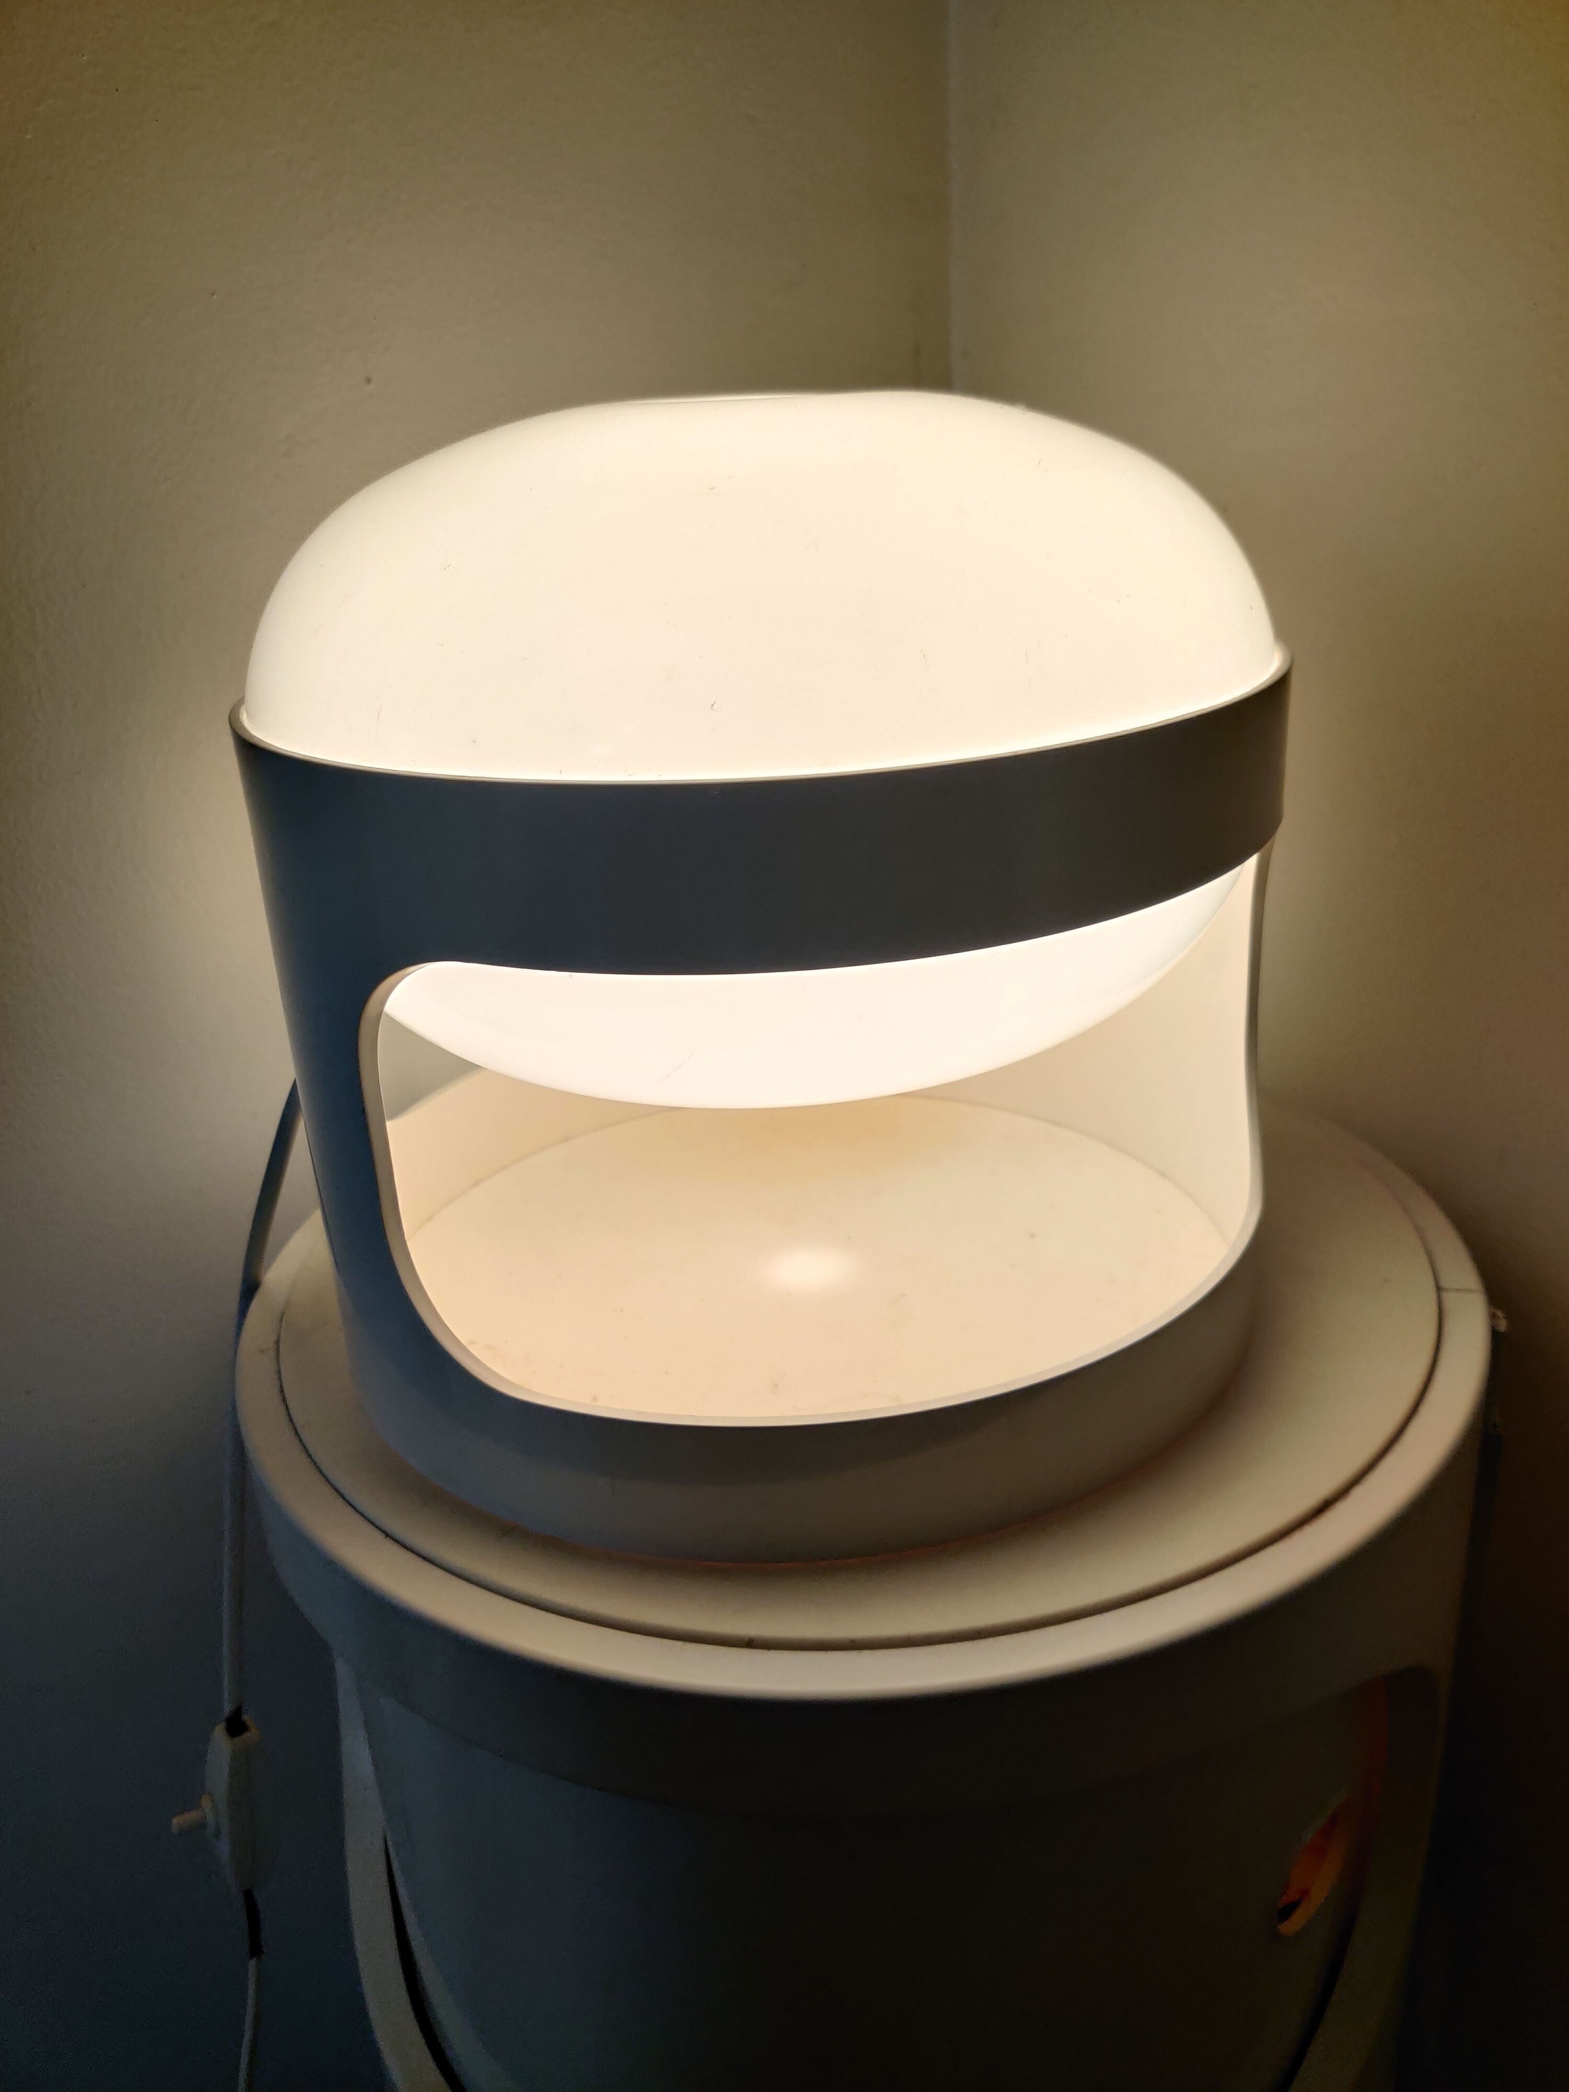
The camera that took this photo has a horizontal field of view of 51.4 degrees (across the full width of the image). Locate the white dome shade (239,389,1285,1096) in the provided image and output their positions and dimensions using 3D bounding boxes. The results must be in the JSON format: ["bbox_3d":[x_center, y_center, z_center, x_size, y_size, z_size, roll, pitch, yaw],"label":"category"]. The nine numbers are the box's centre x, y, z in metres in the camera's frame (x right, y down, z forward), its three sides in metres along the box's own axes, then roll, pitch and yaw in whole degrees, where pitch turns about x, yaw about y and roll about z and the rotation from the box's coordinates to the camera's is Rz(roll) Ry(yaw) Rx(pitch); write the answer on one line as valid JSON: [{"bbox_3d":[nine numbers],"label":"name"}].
[{"bbox_3d":[-0.004,-0.071,0.379,0.227,0.149,0.227,-4,23,0],"label":"white dome shade"}]

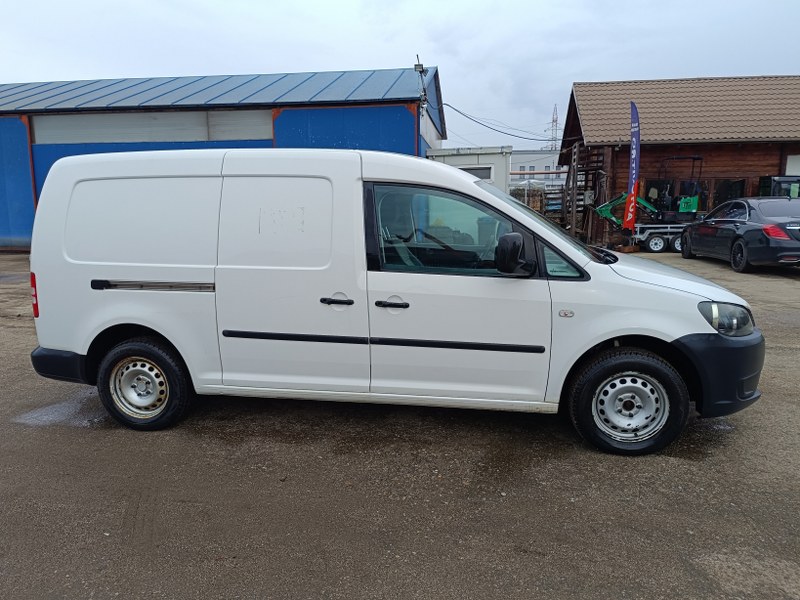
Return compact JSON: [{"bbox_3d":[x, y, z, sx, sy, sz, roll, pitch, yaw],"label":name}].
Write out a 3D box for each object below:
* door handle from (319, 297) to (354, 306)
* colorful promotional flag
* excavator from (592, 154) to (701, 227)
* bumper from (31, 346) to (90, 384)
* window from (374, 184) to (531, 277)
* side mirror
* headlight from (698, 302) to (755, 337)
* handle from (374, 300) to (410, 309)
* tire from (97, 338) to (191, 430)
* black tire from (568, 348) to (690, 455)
[{"bbox_3d":[-0.367,0.018,3.236,0.205,0.042,0.055,1,10,9],"label":"door handle"},{"bbox_3d":[6.260,-3.580,15.000,0.480,3.500,0.200,2,9,18],"label":"colorful promotional flag"},{"bbox_3d":[7.160,-3.080,16.200,2.850,2.150,1.050,1,9,7],"label":"excavator"},{"bbox_3d":[-2.194,0.292,4.483,0.640,0.280,1.760,1,10,9],"label":"bumper"},{"bbox_3d":[0.283,-0.415,3.168,0.920,0.520,0.060,1,-4,9],"label":"window"},{"bbox_3d":[0.616,-0.244,2.981,0.190,0.235,0.200,1,10,9],"label":"side mirror"},{"bbox_3d":[1.860,0.092,3.167,0.440,0.220,0.400,1,10,9],"label":"headlight"},{"bbox_3d":[-0.044,0.030,3.188,0.205,0.042,0.055,1,10,9],"label":"handle"},{"bbox_3d":[-1.662,0.545,3.653,0.630,0.630,0.200,1,10,9],"label":"tire"},{"bbox_3d":[1.308,0.580,3.193,0.630,0.630,0.200,1,10,9],"label":"black tire"}]

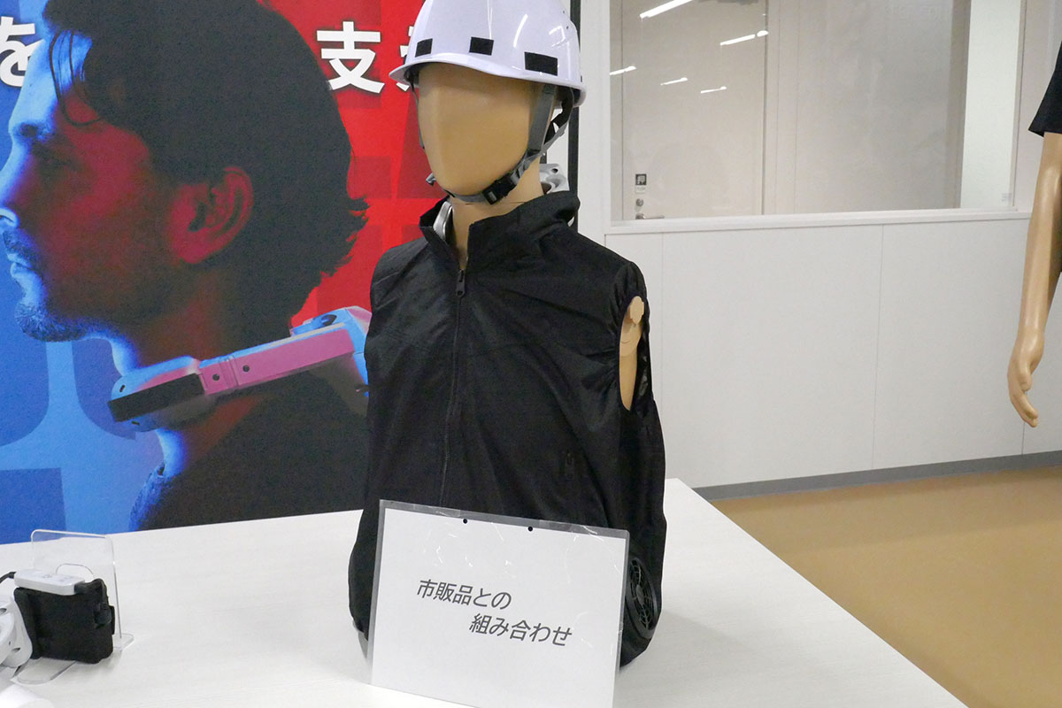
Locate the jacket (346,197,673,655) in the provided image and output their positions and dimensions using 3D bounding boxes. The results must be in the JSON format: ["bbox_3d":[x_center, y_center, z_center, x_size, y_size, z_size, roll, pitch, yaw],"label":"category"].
[{"bbox_3d":[-0.042,0.081,1.264,0.430,0.562,0.275,3,11,26],"label":"jacket"}]

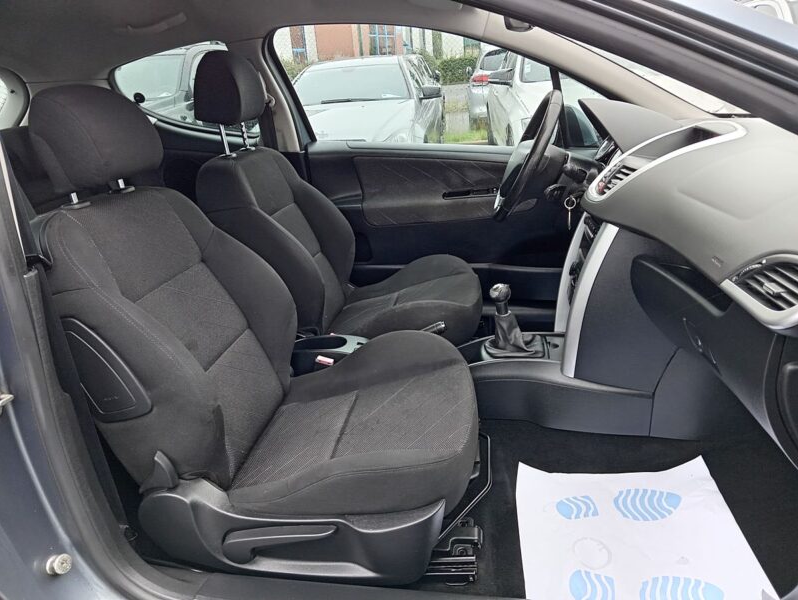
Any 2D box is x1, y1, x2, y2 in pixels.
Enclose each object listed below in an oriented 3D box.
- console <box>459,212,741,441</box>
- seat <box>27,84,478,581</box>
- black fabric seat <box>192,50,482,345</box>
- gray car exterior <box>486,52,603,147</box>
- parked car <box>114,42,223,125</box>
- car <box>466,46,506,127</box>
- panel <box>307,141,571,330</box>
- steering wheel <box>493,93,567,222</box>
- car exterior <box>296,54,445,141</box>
[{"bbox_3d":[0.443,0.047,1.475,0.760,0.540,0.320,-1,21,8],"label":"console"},{"bbox_3d":[-0.266,0.029,1.183,0.880,0.950,0.540,-1,21,8],"label":"seat"},{"bbox_3d":[-0.177,-0.267,1.825,0.880,1.020,0.540,-1,21,8],"label":"black fabric seat"},{"bbox_3d":[2.015,-2.174,6.650,1.800,1.570,4.300,-2,21,5],"label":"gray car exterior"},{"bbox_3d":[-3.084,-2.269,7.472,1.830,1.780,4.500,-1,21,7],"label":"parked car"},{"bbox_3d":[2.498,-4.599,12.903,1.840,1.640,4.400,-1,21,8],"label":"car"},{"bbox_3d":[0.224,-0.258,2.151,1.050,0.680,0.140,-1,21,8],"label":"panel"},{"bbox_3d":[0.384,-0.413,1.690,0.110,0.380,0.380,20,22,0],"label":"steering wheel"},{"bbox_3d":[-0.501,-2.152,7.157,1.800,1.470,4.500,-1,21,7],"label":"car exterior"}]

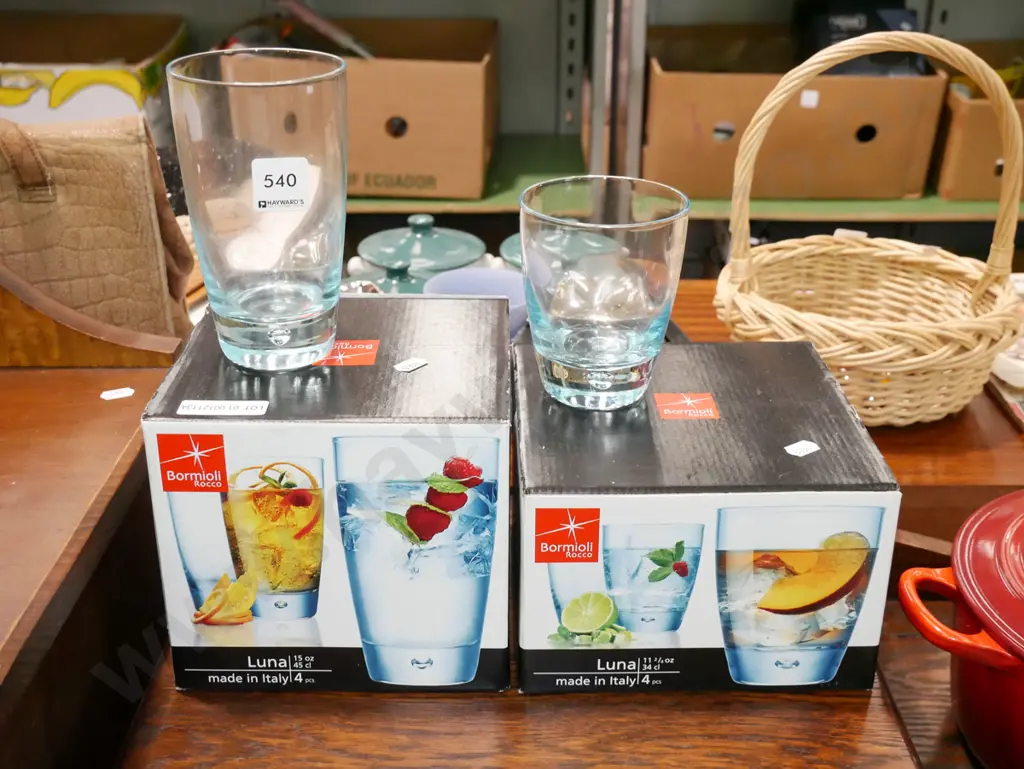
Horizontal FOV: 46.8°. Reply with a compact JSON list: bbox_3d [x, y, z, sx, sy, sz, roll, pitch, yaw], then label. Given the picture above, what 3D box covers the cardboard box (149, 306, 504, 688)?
[{"bbox_3d":[-0.085,0.053,0.640,0.167,0.152,0.158,0,25,0],"label":"cardboard box"}]

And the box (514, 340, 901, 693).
[{"bbox_3d":[0.092,0.066,0.657,0.178,0.117,0.175,0,25,-1],"label":"box"}]

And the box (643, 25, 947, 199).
[{"bbox_3d":[0.474,-0.509,2.201,0.483,0.217,0.440,1,24,1],"label":"box"}]

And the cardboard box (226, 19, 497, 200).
[{"bbox_3d":[-0.254,-0.526,2.215,0.423,0.230,0.490,1,24,2],"label":"cardboard box"}]

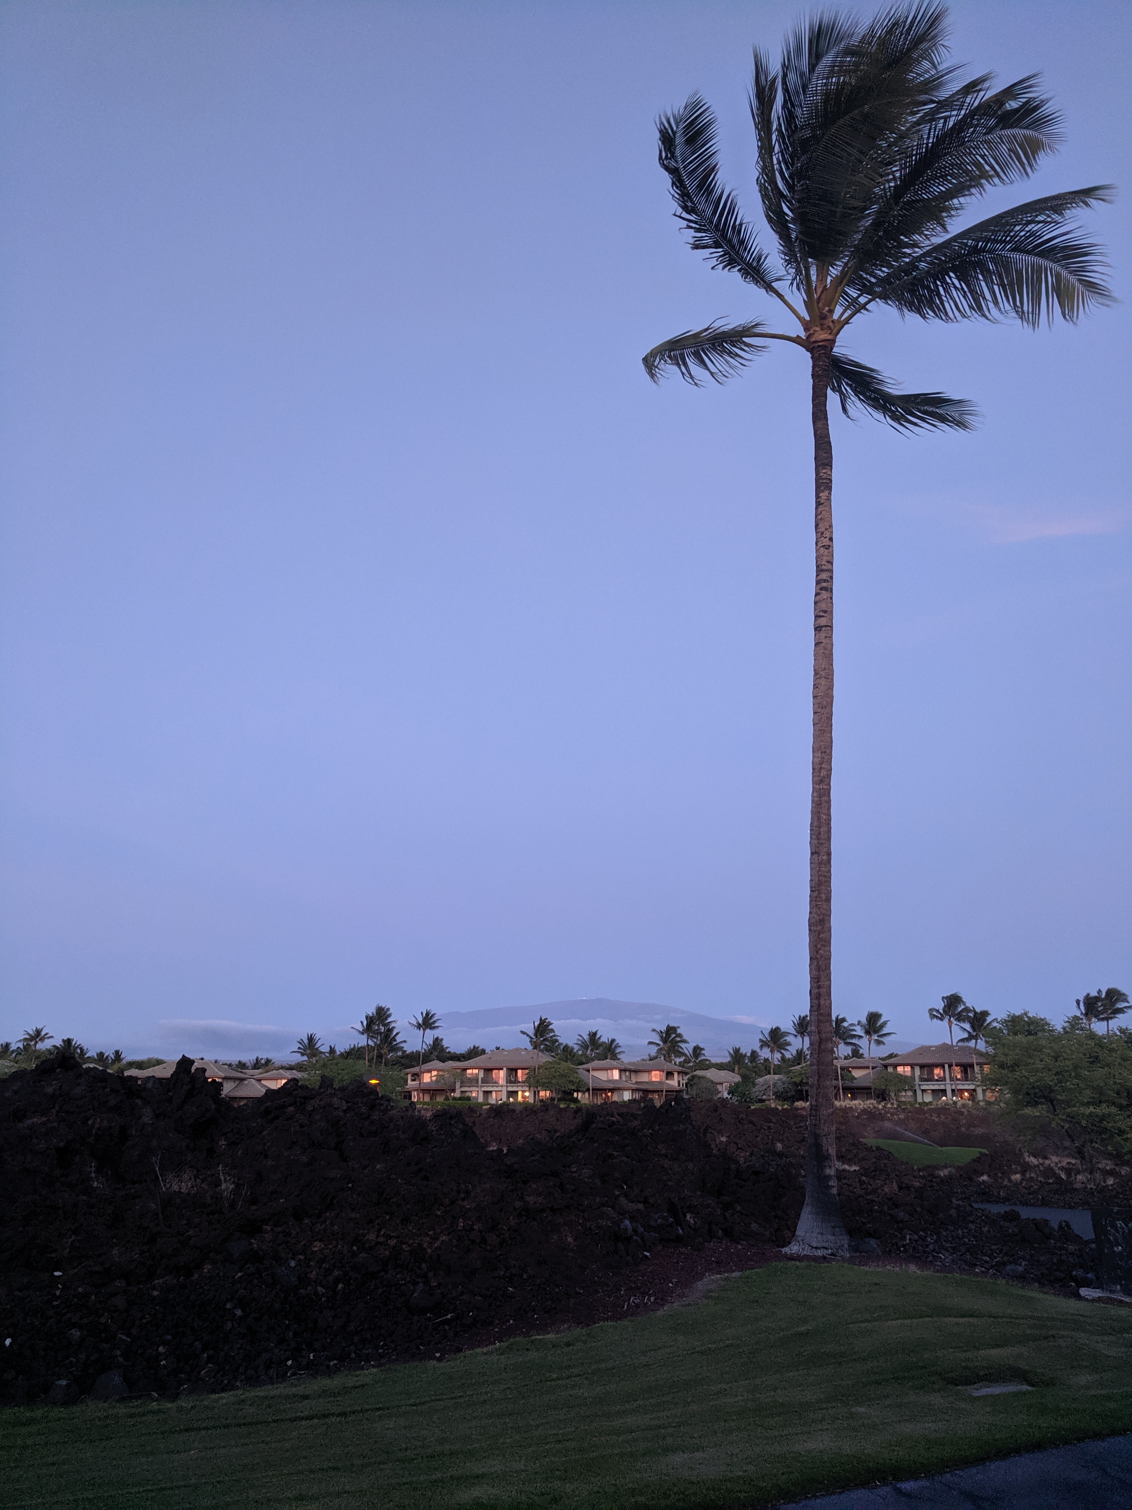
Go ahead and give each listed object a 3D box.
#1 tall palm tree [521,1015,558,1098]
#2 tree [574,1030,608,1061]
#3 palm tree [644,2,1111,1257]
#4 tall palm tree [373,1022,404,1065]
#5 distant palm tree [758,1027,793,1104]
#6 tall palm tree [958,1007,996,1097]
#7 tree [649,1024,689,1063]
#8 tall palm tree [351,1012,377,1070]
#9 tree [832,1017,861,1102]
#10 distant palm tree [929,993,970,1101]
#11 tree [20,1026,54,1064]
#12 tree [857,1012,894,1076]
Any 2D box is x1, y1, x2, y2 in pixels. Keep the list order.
[{"bbox_3d":[-4.714,54.815,203.792,7.040,15.360,7.040,0,-17,0],"label":"tall palm tree"},{"bbox_3d":[4.699,55.914,203.463,6.170,13.060,6.170,0,-17,0],"label":"tree"},{"bbox_3d":[4.400,-2.605,14.563,6.800,16.600,6.600,0,-17,0],"label":"palm tree"},{"bbox_3d":[-32.699,56.527,208.118,6.100,15.040,6.100,0,-17,0],"label":"tall palm tree"},{"bbox_3d":[35.513,51.995,189.949,6.000,12.960,6.000,0,-17,0],"label":"distant palm tree"},{"bbox_3d":[65.221,47.049,178.072,6.530,14.690,6.530,0,-17,0],"label":"tall palm tree"},{"bbox_3d":[18.649,55.216,202.880,7.210,14.050,7.210,0,-17,0],"label":"tree"},{"bbox_3d":[-37.055,55.431,207.742,6.000,16.920,6.000,0,-17,0],"label":"tall palm tree"},{"bbox_3d":[46.277,49.970,186.132,6.000,13.840,6.000,0,-17,0],"label":"tree"},{"bbox_3d":[61.640,46.223,179.642,6.790,16.840,6.790,0,-17,0],"label":"distant palm tree"},{"bbox_3d":[-93.299,54.266,197.862,6.000,13.300,6.000,0,-17,0],"label":"tree"},{"bbox_3d":[51.109,49.299,185.099,6.200,14.520,6.200,0,-17,0],"label":"tree"}]

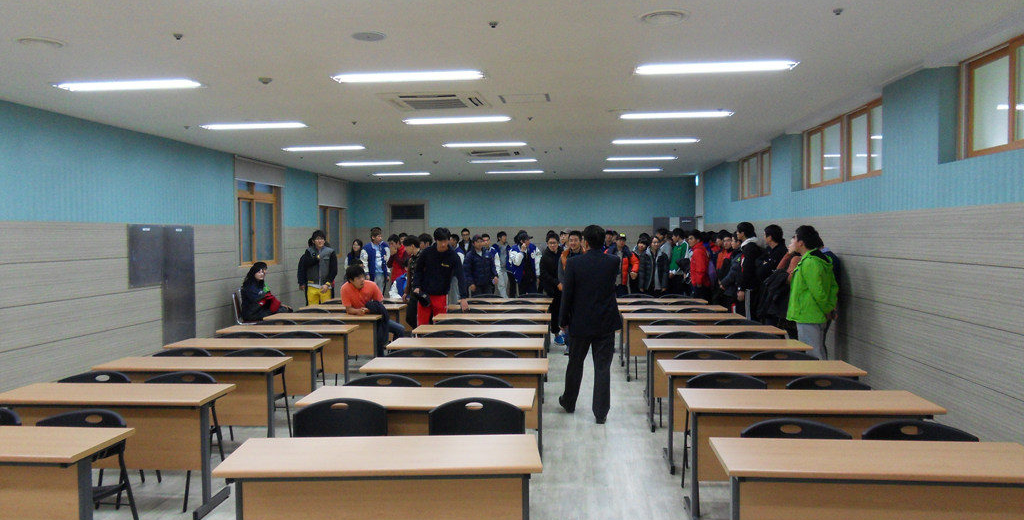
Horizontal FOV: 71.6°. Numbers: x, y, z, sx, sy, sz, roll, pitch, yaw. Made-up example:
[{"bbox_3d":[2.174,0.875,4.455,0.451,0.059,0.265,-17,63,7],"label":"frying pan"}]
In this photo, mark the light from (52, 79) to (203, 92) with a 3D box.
[{"bbox_3d":[-3.309,-1.517,6.109,1.250,0.070,0.270,0,2,5],"label":"light"}]

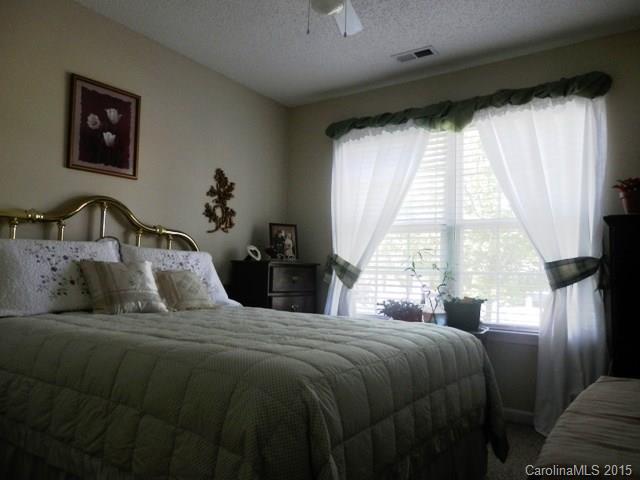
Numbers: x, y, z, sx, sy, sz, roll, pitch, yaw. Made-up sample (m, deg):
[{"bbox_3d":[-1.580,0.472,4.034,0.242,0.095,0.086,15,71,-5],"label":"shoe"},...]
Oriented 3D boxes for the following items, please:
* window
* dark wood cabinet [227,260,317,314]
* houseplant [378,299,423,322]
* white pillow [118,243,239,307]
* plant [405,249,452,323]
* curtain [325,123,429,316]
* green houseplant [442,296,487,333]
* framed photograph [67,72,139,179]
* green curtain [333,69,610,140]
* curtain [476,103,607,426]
[{"bbox_3d":[0.921,-0.125,3.304,1.650,1.430,0.100,-2,-4,32],"label":"window"},{"bbox_3d":[-0.326,0.693,3.471,0.400,1.040,0.570,-2,-5,38],"label":"dark wood cabinet"},{"bbox_3d":[0.562,0.504,3.227,0.290,0.210,0.260,-2,-4,32],"label":"houseplant"},{"bbox_3d":[-0.835,0.223,2.748,0.170,0.410,0.700,-35,-21,25],"label":"white pillow"},{"bbox_3d":[0.724,0.334,3.137,0.310,0.540,0.250,-2,-4,32],"label":"plant"},{"bbox_3d":[0.411,0.175,3.511,0.860,2.040,0.130,-2,-4,32],"label":"curtain"},{"bbox_3d":[0.926,0.477,2.999,0.260,0.230,0.240,-2,-4,32],"label":"green houseplant"},{"bbox_3d":[-1.194,-0.623,2.606,0.030,0.500,0.430,-2,-4,32],"label":"framed photograph"},{"bbox_3d":[0.892,-0.853,3.277,2.010,0.250,0.150,-2,-4,32],"label":"green curtain"},{"bbox_3d":[1.371,0.144,2.907,0.790,2.050,0.130,-2,-4,32],"label":"curtain"}]

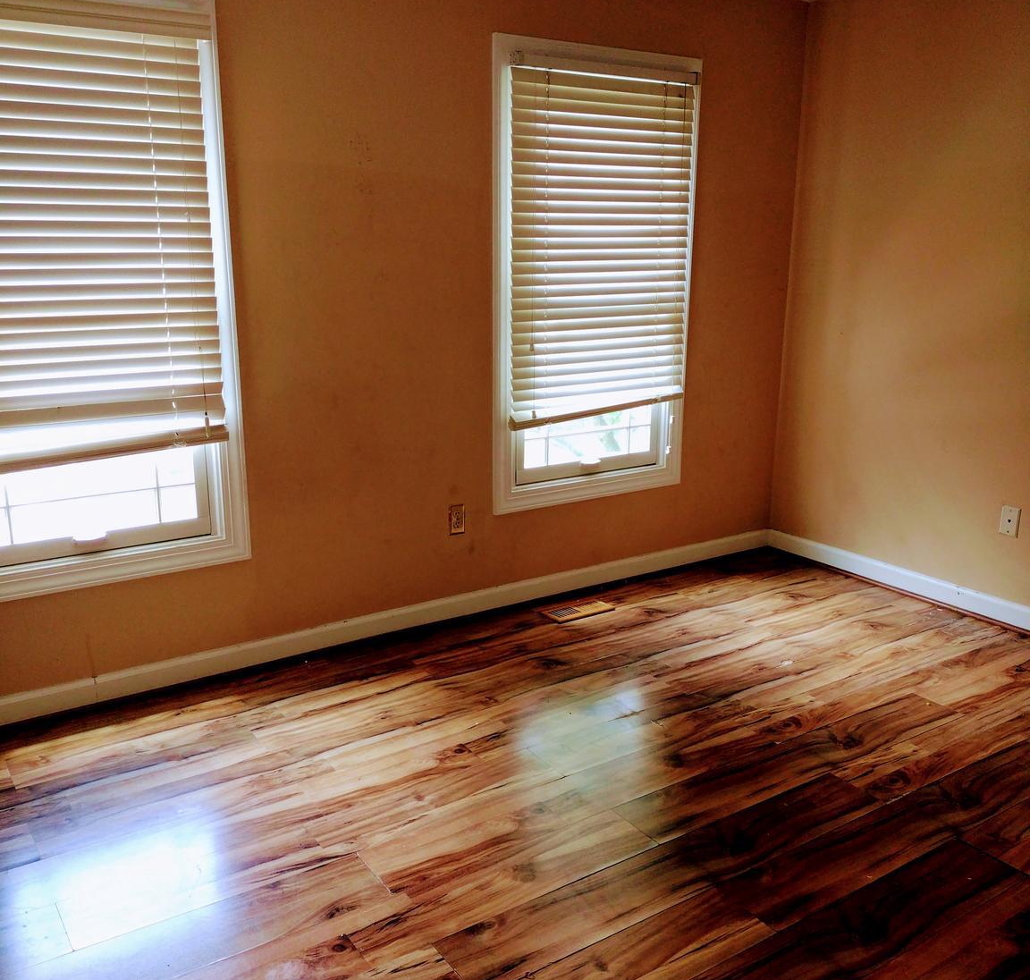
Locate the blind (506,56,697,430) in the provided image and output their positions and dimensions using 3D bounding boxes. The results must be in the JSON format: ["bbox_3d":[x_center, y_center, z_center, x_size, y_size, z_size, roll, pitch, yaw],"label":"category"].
[{"bbox_3d":[0.349,-0.935,4.131,0.865,1.325,0.058,-9,16,-34],"label":"blind"}]

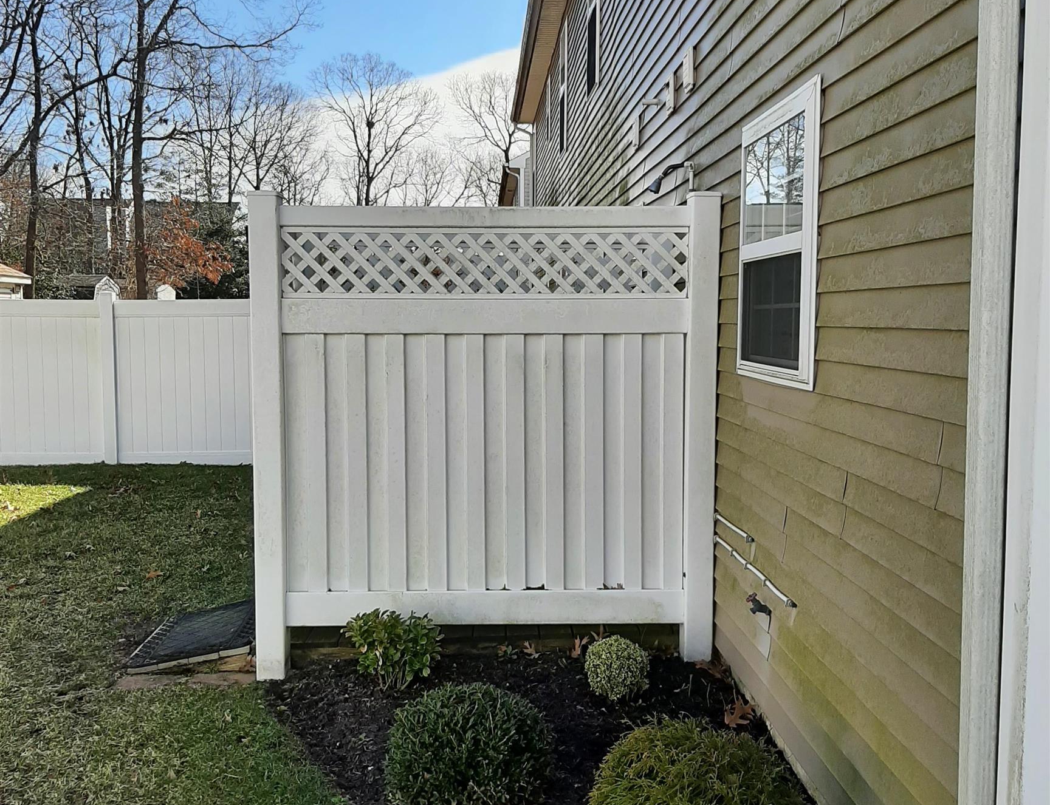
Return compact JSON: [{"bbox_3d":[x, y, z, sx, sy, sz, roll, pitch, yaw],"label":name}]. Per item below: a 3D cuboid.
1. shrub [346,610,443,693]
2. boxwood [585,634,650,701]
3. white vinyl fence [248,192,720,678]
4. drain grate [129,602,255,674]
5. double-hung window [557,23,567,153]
[{"bbox_3d":[-0.571,1.048,4.500,0.420,0.355,0.370,0,5,-2],"label":"shrub"},{"bbox_3d":[0.375,1.082,4.293,0.262,0.262,0.262,0,5,-2],"label":"boxwood"},{"bbox_3d":[-0.169,0.154,4.655,2.050,2.130,0.140,0,5,-2],"label":"white vinyl fence"},{"bbox_3d":[-1.525,1.109,5.126,0.570,0.070,0.880,-12,5,-1],"label":"drain grate"},{"bbox_3d":[0.460,-3.842,12.962,0.080,1.520,0.880,0,5,-2],"label":"double-hung window"}]

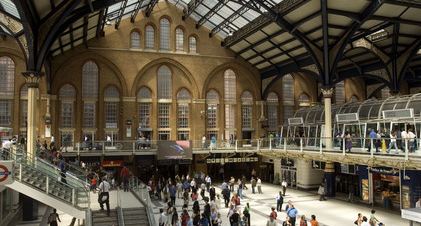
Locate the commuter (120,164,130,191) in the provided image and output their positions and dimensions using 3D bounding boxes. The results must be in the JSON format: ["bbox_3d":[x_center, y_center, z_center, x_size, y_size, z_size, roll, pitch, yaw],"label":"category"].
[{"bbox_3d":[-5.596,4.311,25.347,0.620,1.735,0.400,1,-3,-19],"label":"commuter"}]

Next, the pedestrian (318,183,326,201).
[{"bbox_3d":[10.473,7.424,36.127,0.480,1.659,0.520,1,-4,-18],"label":"pedestrian"}]

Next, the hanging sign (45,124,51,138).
[{"bbox_3d":[-18.464,2.074,43.948,0.569,1.457,0.200,1,-3,-19],"label":"hanging sign"}]

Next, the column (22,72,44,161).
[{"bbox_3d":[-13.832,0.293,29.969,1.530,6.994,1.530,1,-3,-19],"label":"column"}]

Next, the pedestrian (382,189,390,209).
[{"bbox_3d":[14.572,7.145,31.986,0.550,1.699,0.380,-3,-4,40],"label":"pedestrian"}]

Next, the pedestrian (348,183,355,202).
[{"bbox_3d":[13.122,7.401,35.940,0.520,1.645,0.380,0,-3,6],"label":"pedestrian"}]

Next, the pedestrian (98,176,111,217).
[{"bbox_3d":[-4.801,3.806,17.548,0.570,1.740,0.520,1,-3,-19],"label":"pedestrian"}]

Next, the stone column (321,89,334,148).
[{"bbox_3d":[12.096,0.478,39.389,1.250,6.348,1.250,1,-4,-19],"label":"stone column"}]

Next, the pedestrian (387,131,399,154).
[{"bbox_3d":[13.161,2.129,27.900,0.750,1.609,0.480,-2,-4,18],"label":"pedestrian"}]

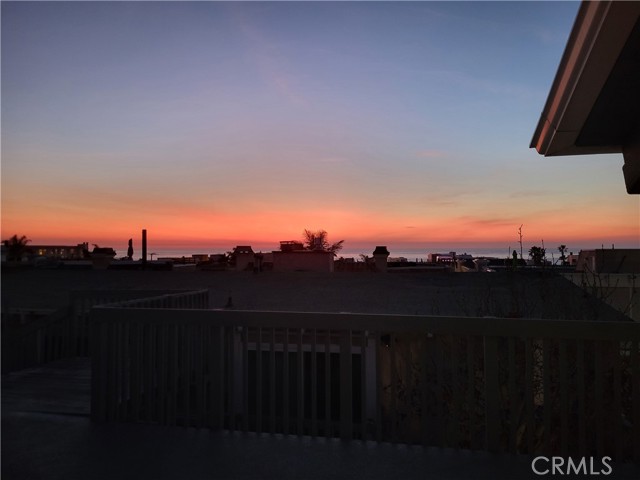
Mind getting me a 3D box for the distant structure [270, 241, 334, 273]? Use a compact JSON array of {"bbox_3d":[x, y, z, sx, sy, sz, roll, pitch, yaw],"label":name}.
[{"bbox_3d":[-0.930,0.920,26.600,3.150,1.800,1.700,0,-1,10],"label":"distant structure"}]

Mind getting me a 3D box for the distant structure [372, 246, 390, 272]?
[{"bbox_3d":[3.370,1.090,26.300,0.950,1.420,0.900,0,-1,10],"label":"distant structure"}]

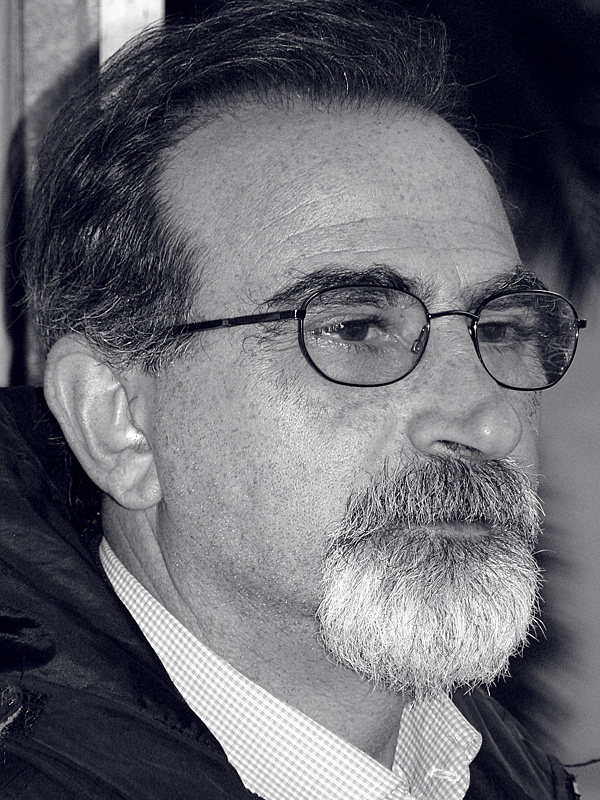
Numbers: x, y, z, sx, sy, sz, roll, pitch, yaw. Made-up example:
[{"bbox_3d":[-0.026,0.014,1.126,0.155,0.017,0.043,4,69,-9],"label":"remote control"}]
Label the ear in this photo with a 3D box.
[{"bbox_3d":[-0.071,0.008,2.030,0.035,0.064,0.023,-23,-7,31],"label":"ear"}]

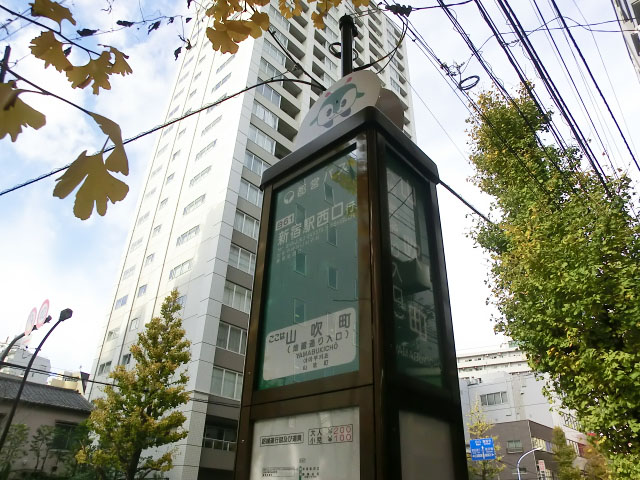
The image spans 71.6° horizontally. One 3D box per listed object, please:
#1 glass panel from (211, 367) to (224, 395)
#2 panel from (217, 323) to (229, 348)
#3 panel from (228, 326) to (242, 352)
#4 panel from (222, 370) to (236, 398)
[{"bbox_3d":[-6.543,8.961,28.187,0.050,1.576,0.834,-25,-40,37],"label":"glass panel"},{"bbox_3d":[-6.510,6.379,29.653,0.050,1.647,0.813,-25,-40,37],"label":"panel"},{"bbox_3d":[-5.823,6.790,30.246,0.050,1.647,0.915,-25,-40,37],"label":"panel"},{"bbox_3d":[-5.873,9.354,28.769,0.050,1.576,0.925,-25,-40,37],"label":"panel"}]

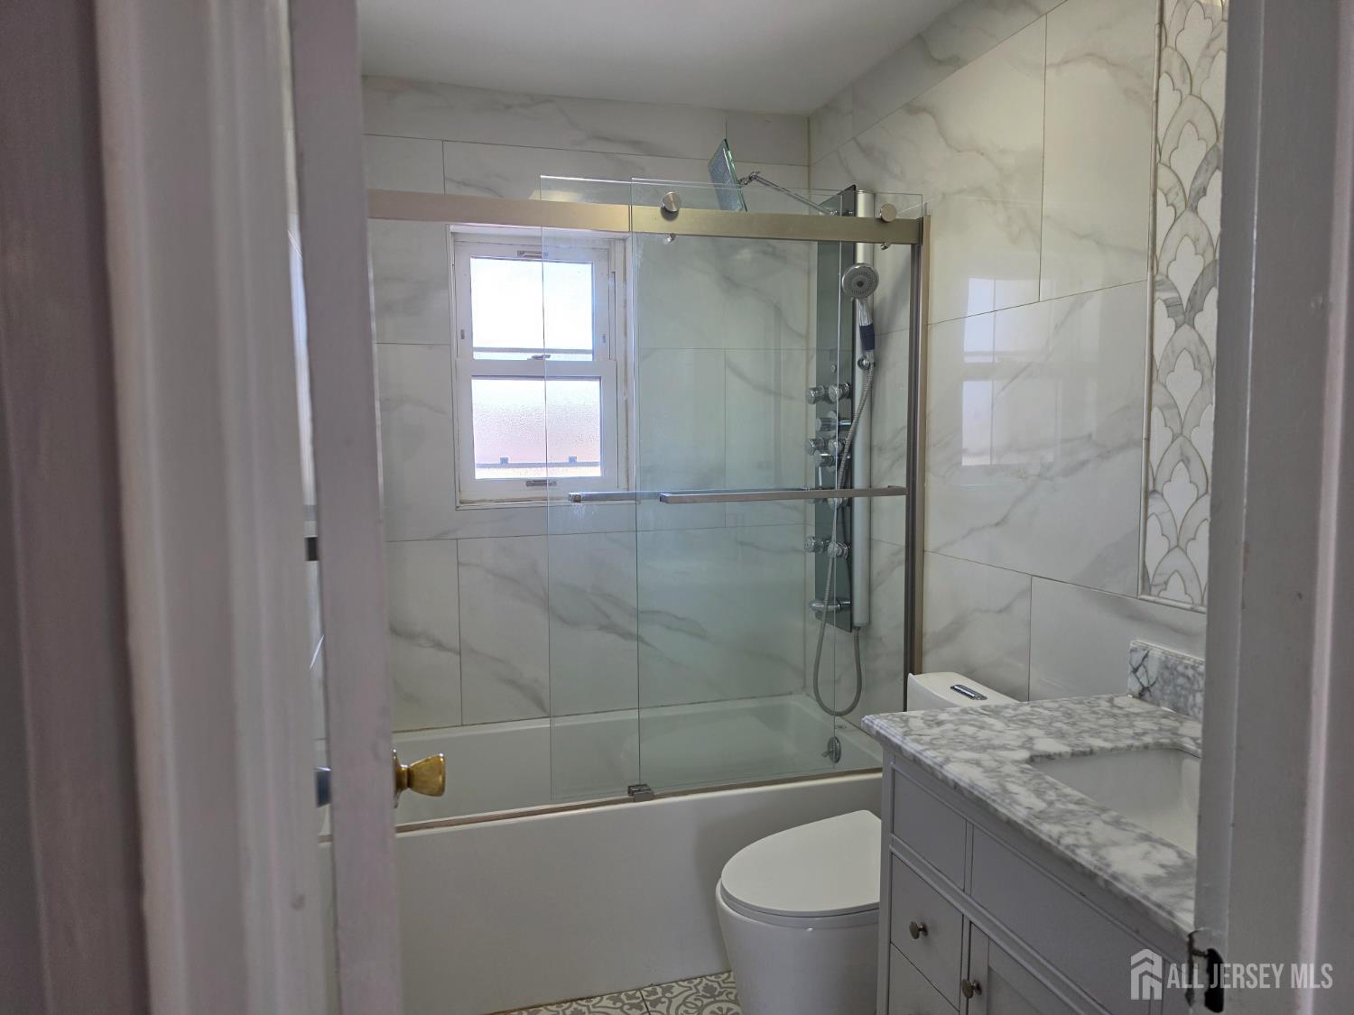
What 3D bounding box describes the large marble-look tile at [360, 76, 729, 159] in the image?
[{"bbox_3d":[-0.421,-1.219,2.841,1.210,0.165,0.012,-2,5,-16],"label":"large marble-look tile"}]

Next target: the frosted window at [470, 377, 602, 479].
[{"bbox_3d":[-0.459,-0.265,2.992,0.425,0.335,0.030,-2,5,-16],"label":"frosted window"}]

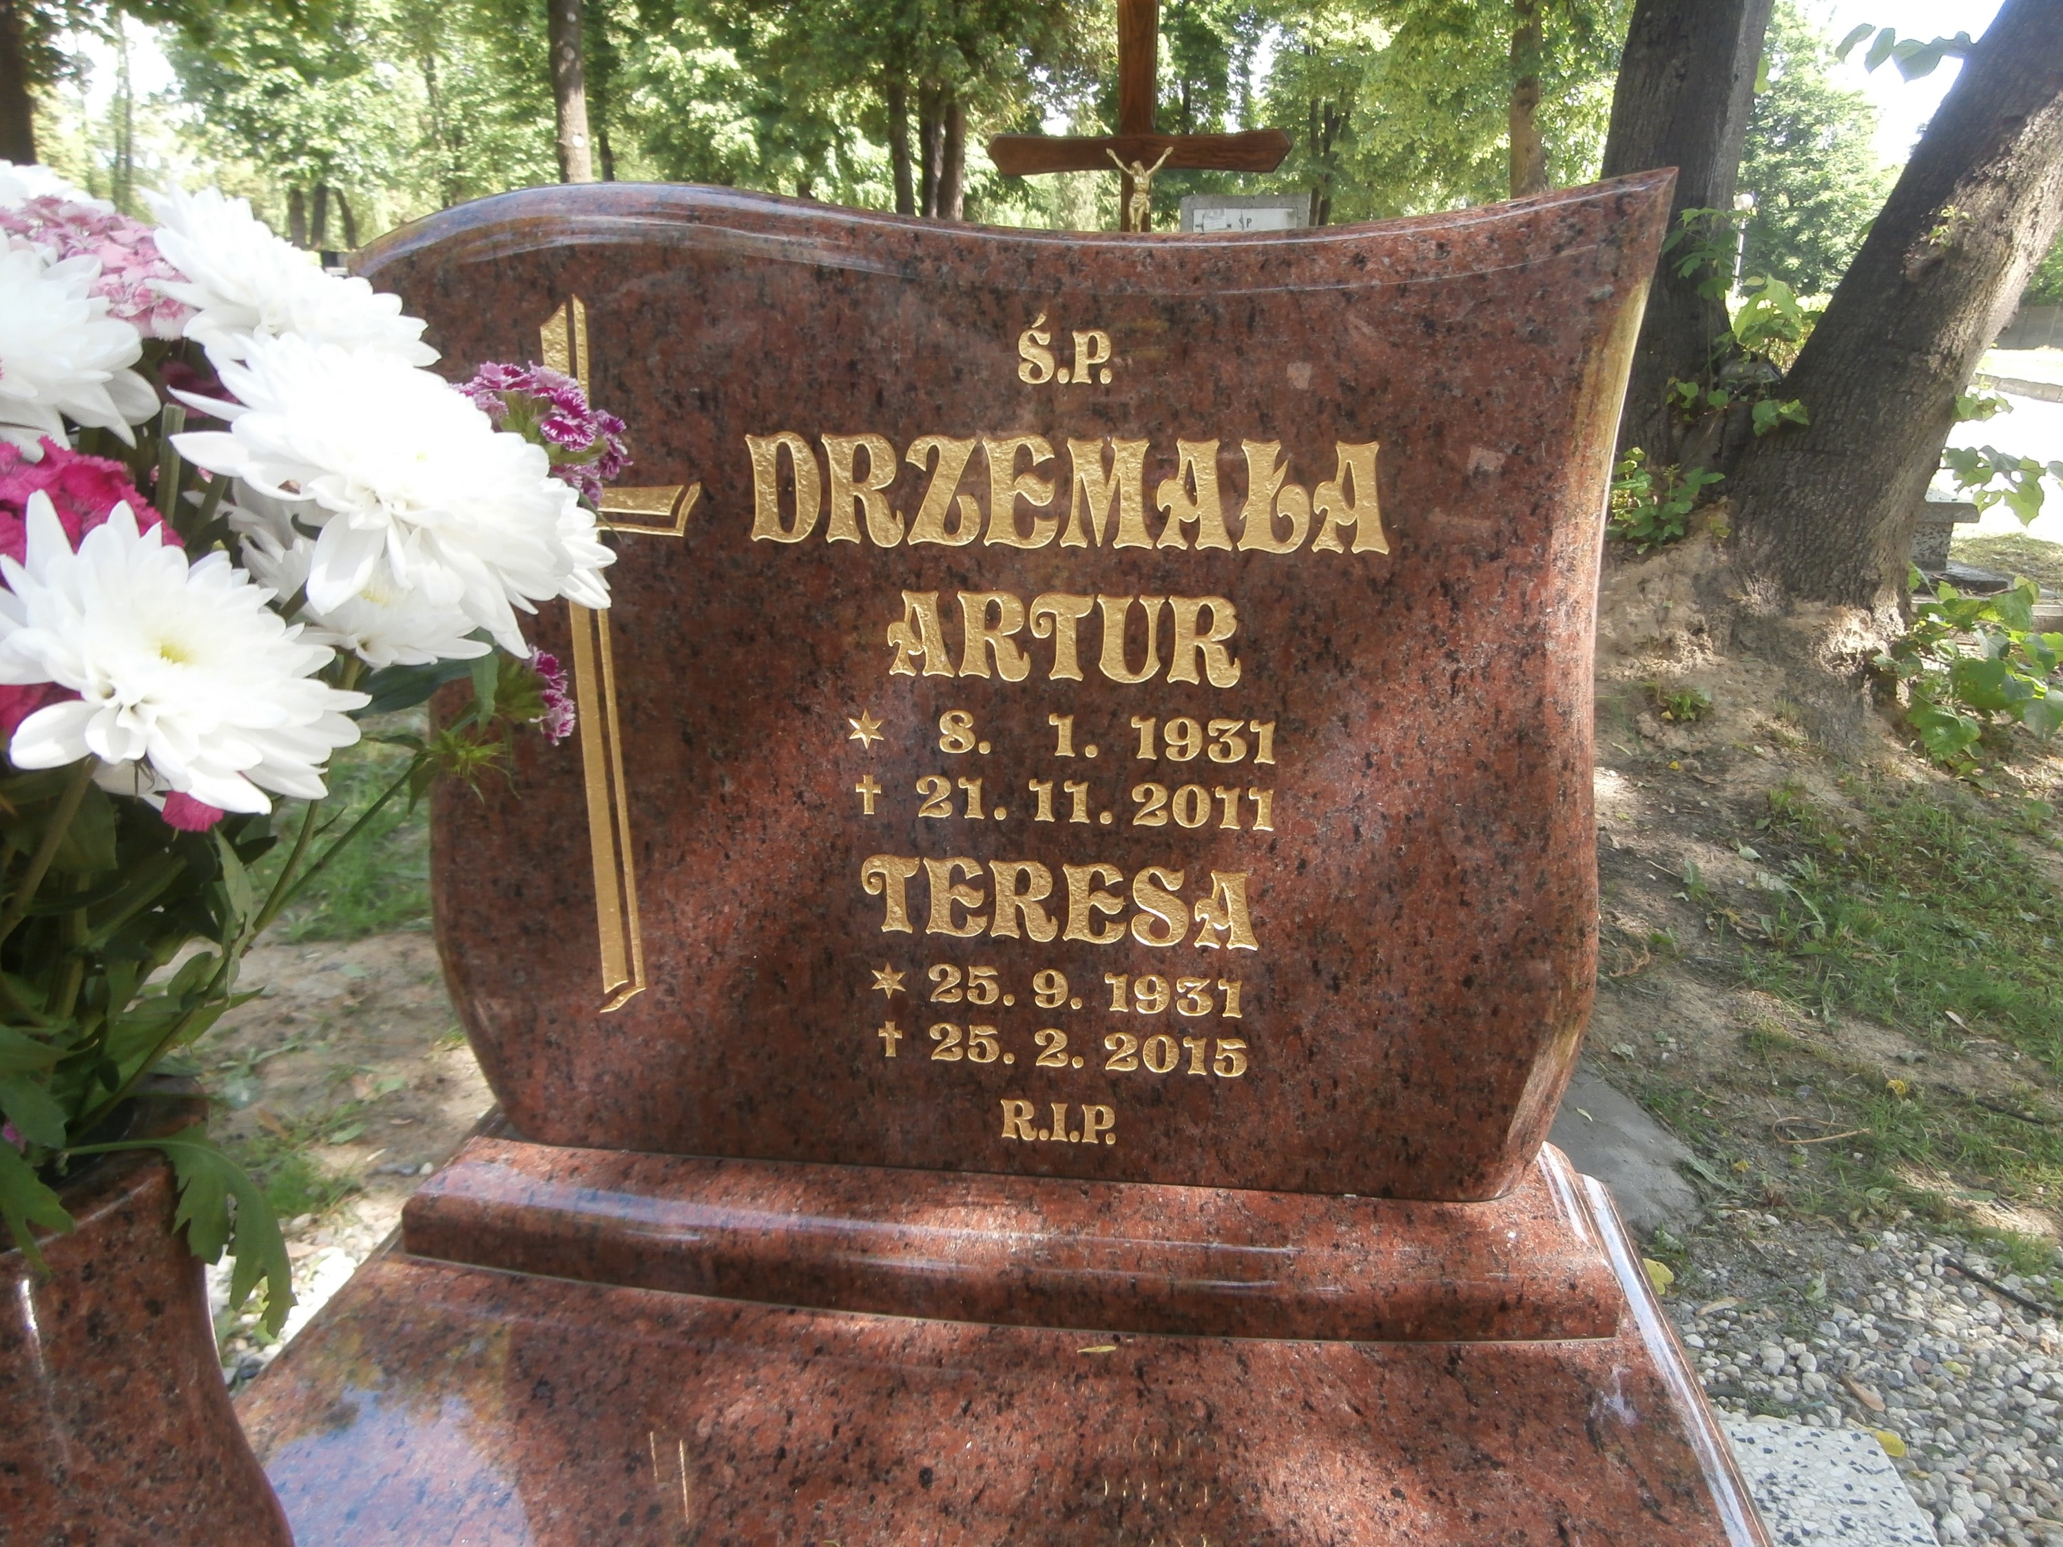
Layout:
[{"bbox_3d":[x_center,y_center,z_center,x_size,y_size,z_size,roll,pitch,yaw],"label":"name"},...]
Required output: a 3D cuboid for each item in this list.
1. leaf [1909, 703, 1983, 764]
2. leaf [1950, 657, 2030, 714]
[{"bbox_3d":[1.661,-0.075,2.600,0.120,0.100,0.060,9,21,24],"label":"leaf"},{"bbox_3d":[1.794,-0.166,2.680,0.130,0.095,0.065,9,21,24],"label":"leaf"}]

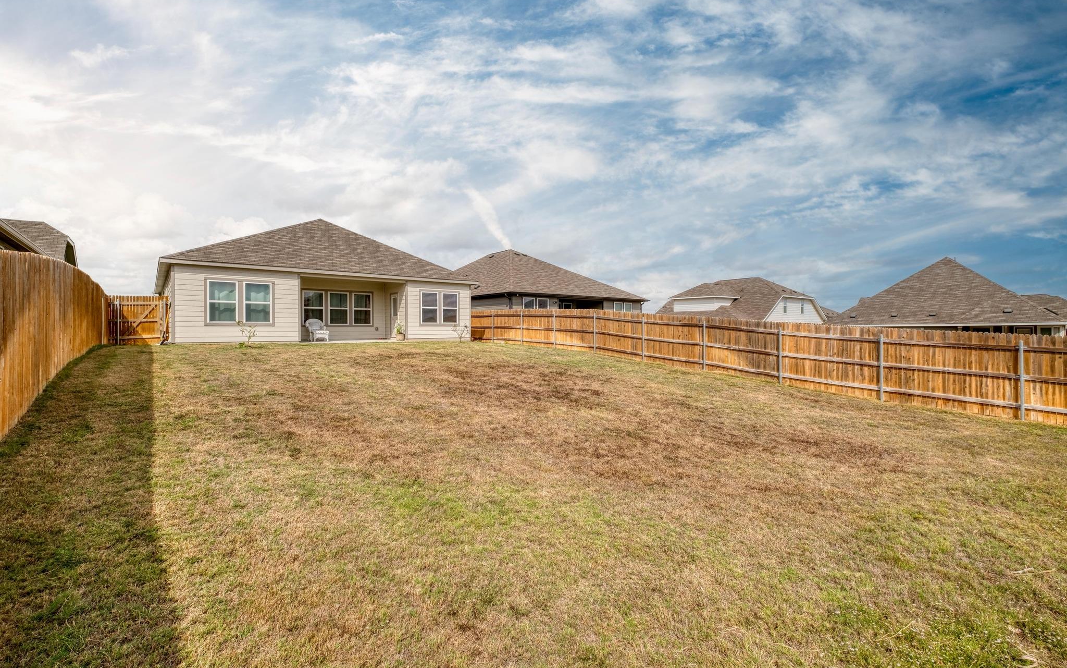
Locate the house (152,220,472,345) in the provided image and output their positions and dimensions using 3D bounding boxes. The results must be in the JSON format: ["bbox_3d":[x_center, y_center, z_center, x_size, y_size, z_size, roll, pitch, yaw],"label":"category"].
[{"bbox_3d":[-13.370,-2.855,25.780,12.800,6.360,17.300,-1,1,-40],"label":"house"}]

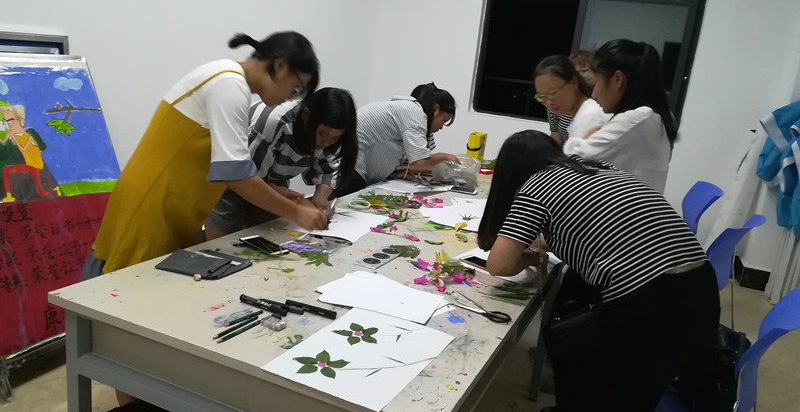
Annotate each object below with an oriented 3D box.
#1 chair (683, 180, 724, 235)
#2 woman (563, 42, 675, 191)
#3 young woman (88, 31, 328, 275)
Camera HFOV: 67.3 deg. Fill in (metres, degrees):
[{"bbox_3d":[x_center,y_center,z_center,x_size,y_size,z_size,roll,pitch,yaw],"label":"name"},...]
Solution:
[{"bbox_3d":[1.844,0.227,4.198,0.500,0.820,0.460,7,14,5],"label":"chair"},{"bbox_3d":[0.839,0.130,2.502,0.420,1.600,0.460,14,16,29],"label":"woman"},{"bbox_3d":[-0.687,0.094,2.209,0.780,1.490,0.470,2,14,-17],"label":"young woman"}]

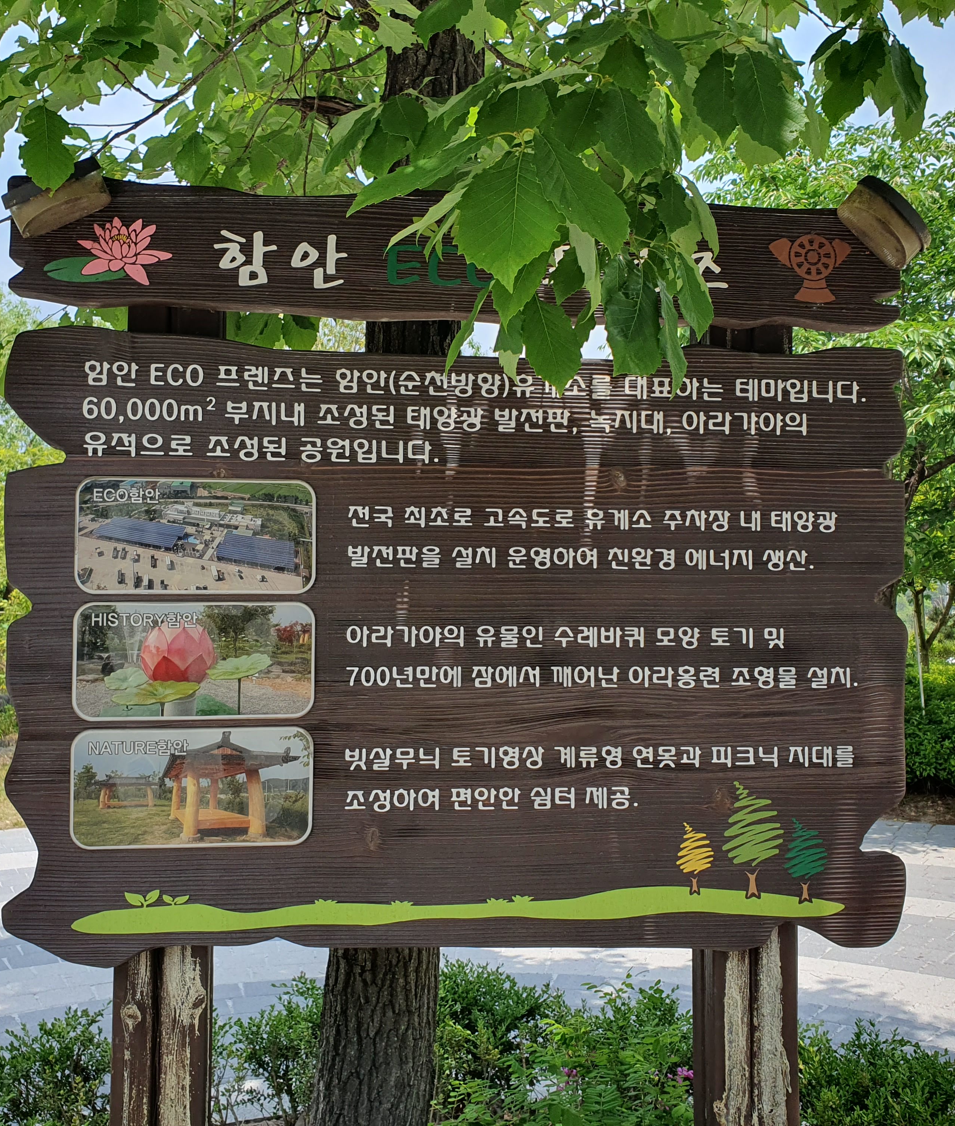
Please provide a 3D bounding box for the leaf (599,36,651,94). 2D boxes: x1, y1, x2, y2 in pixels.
[{"bbox_3d":[0.228,-0.771,1.750,0.080,0.085,0.050,0,-3,6],"label":"leaf"}]

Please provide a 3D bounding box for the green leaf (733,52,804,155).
[{"bbox_3d":[0.401,-0.632,1.550,0.088,0.140,0.045,-14,-3,1],"label":"green leaf"}]

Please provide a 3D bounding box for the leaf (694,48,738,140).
[{"bbox_3d":[0.381,-0.744,1.800,0.075,0.140,0.050,1,-3,-11],"label":"leaf"}]

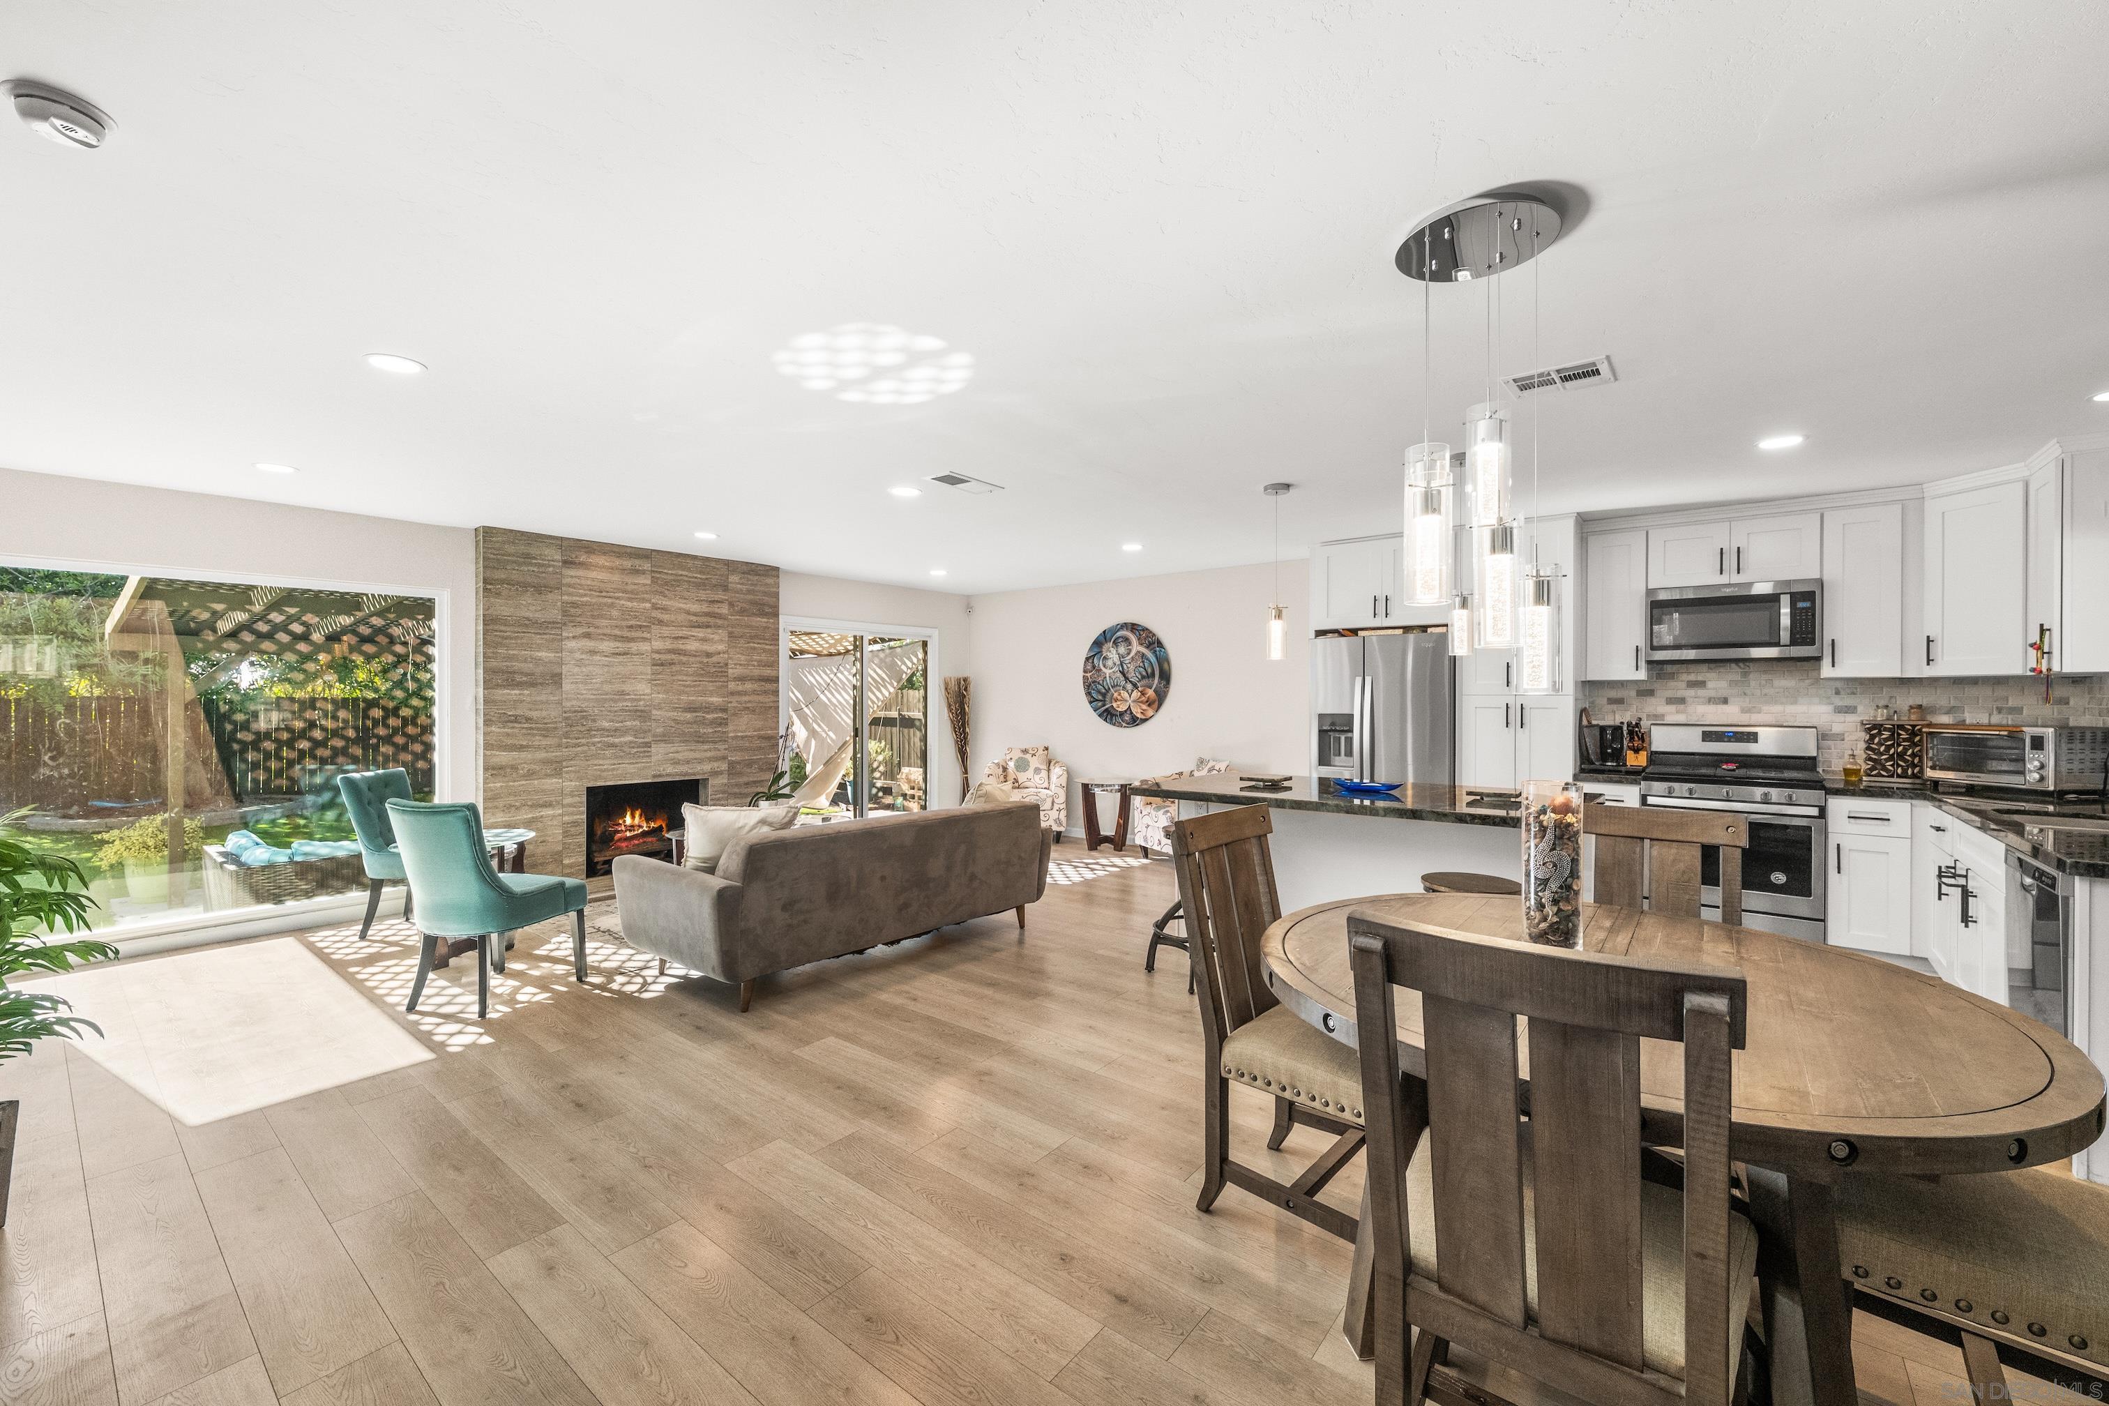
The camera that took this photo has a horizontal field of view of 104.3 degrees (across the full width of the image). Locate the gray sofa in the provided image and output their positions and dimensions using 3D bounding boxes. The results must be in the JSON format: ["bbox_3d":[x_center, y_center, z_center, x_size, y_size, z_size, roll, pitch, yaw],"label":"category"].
[{"bbox_3d":[-1.066,0.949,4.501,0.960,0.750,2.140,0,0,40],"label":"gray sofa"}]

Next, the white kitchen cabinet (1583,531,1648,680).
[{"bbox_3d":[3.518,-0.590,5.124,0.316,0.901,0.327,0,0,38],"label":"white kitchen cabinet"}]

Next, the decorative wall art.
[{"bbox_3d":[0.639,-0.255,7.571,0.987,0.985,0.030,0,0,38],"label":"decorative wall art"}]

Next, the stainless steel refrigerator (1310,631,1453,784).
[{"bbox_3d":[2.337,0.444,5.703,0.893,1.780,0.740,0,0,38],"label":"stainless steel refrigerator"}]

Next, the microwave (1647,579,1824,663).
[{"bbox_3d":[3.924,-0.457,4.768,0.753,0.439,0.387,0,0,38],"label":"microwave"}]

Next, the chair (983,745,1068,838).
[{"bbox_3d":[-0.289,0.876,7.862,0.754,0.853,0.754,0,0,-5],"label":"chair"}]

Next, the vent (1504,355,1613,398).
[{"bbox_3d":[1.729,-1.100,2.808,0.300,0.020,0.270,0,0,38],"label":"vent"}]

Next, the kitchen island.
[{"bbox_3d":[1.480,0.880,3.923,1.840,0.915,1.170,0,0,38],"label":"kitchen island"}]

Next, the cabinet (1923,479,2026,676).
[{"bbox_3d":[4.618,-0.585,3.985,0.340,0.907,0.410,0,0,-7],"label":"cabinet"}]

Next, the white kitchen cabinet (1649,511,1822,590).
[{"bbox_3d":[3.942,-0.856,4.789,0.764,0.364,0.327,0,0,38],"label":"white kitchen cabinet"}]

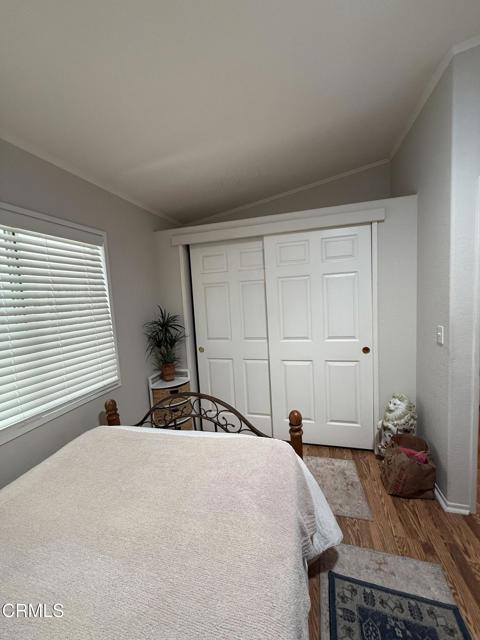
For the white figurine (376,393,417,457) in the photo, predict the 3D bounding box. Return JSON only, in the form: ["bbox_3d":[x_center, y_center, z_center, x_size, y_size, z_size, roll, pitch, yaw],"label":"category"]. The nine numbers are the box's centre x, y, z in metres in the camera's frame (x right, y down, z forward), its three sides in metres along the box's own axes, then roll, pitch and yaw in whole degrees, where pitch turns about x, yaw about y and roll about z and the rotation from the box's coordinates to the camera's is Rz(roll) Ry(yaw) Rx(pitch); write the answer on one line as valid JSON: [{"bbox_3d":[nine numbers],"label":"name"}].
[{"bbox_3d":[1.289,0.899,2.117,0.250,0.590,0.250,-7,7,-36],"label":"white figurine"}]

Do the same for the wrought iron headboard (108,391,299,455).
[{"bbox_3d":[-0.286,0.903,1.768,1.450,0.830,0.080,-2,6,16],"label":"wrought iron headboard"}]

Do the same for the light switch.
[{"bbox_3d":[1.311,0.104,1.698,0.015,0.120,0.075,-2,6,16],"label":"light switch"}]

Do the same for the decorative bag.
[{"bbox_3d":[1.218,1.041,1.881,0.310,0.360,0.220,-2,6,16],"label":"decorative bag"}]

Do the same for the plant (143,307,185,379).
[{"bbox_3d":[-0.710,0.250,2.568,0.370,0.760,0.370,-2,6,16],"label":"plant"}]

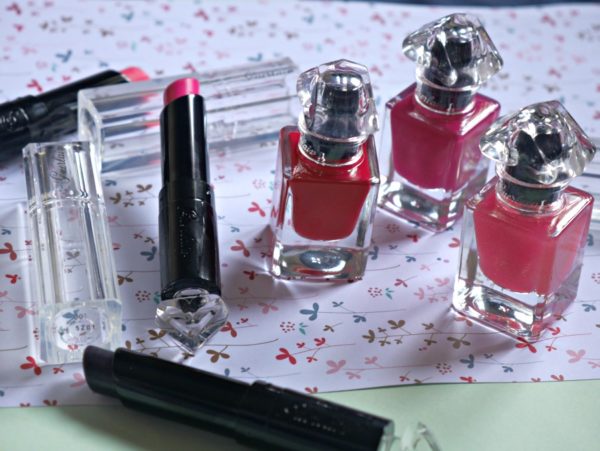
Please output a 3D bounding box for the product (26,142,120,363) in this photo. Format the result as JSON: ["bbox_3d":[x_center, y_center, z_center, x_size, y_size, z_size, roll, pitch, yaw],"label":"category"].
[{"bbox_3d":[-0.066,0.006,0.389,0.021,0.021,0.082,-3,33,-13],"label":"product"}]

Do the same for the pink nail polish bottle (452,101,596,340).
[{"bbox_3d":[0.066,-0.005,0.384,0.029,0.065,0.029,23,36,25],"label":"pink nail polish bottle"}]

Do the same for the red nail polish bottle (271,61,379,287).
[{"bbox_3d":[0.008,-0.018,0.397,0.027,0.065,0.031,2,32,-5],"label":"red nail polish bottle"}]

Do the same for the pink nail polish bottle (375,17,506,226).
[{"bbox_3d":[0.046,-0.035,0.429,0.029,0.065,0.028,24,36,27],"label":"pink nail polish bottle"}]

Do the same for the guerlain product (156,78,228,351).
[{"bbox_3d":[-0.033,-0.006,0.399,0.019,0.017,0.107,1,47,-8],"label":"guerlain product"}]

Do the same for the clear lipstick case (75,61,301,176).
[{"bbox_3d":[-0.034,-0.039,0.466,0.082,0.021,0.021,-13,37,-27],"label":"clear lipstick case"}]

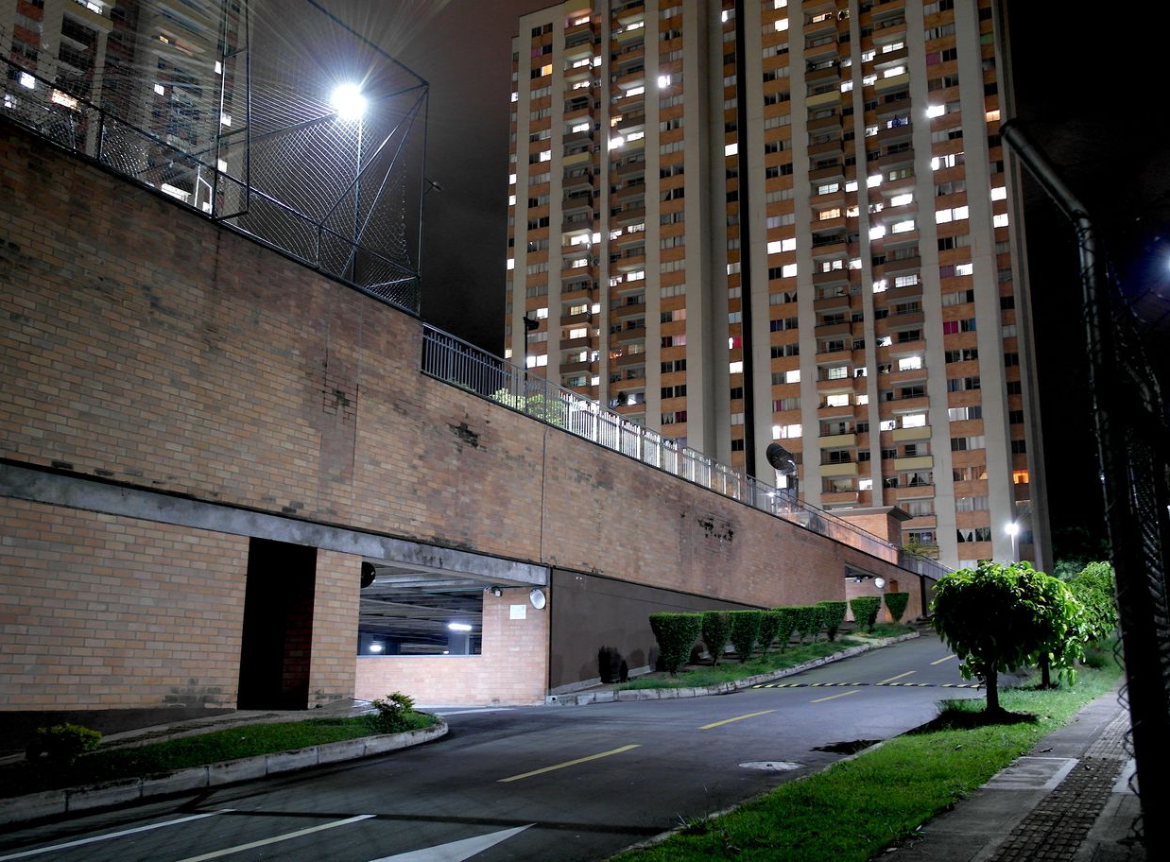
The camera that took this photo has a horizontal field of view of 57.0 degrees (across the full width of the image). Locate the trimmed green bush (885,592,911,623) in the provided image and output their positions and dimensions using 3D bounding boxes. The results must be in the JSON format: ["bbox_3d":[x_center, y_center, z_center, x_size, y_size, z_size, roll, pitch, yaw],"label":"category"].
[{"bbox_3d":[12.228,6.914,42.258,0.981,1.215,0.981,-7,-15,28],"label":"trimmed green bush"}]

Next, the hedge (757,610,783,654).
[{"bbox_3d":[5.035,5.493,29.371,0.950,1.165,0.950,-7,-15,28],"label":"hedge"}]

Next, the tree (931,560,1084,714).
[{"bbox_3d":[5.998,2.942,15.506,2.099,2.187,2.099,-7,-15,28],"label":"tree"}]

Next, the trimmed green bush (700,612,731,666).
[{"bbox_3d":[3.145,5.021,26.005,0.950,1.294,0.950,-7,-15,28],"label":"trimmed green bush"}]

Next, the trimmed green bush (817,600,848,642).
[{"bbox_3d":[7.893,6.078,34.486,0.955,1.339,0.955,-7,-15,28],"label":"trimmed green bush"}]

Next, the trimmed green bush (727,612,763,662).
[{"bbox_3d":[4.120,5.253,27.742,0.867,1.279,0.867,0,-13,0],"label":"trimmed green bush"}]

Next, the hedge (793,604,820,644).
[{"bbox_3d":[6.575,5.784,32.133,0.950,1.188,0.950,-7,-15,28],"label":"hedge"}]

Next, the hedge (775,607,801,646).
[{"bbox_3d":[5.781,5.628,30.709,0.950,1.219,0.950,-7,-15,28],"label":"hedge"}]

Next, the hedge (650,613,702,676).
[{"bbox_3d":[2.004,4.751,23.970,1.156,1.346,1.156,0,-13,0],"label":"hedge"}]

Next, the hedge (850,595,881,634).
[{"bbox_3d":[9.854,6.466,38.000,1.086,1.302,1.086,-7,-15,28],"label":"hedge"}]

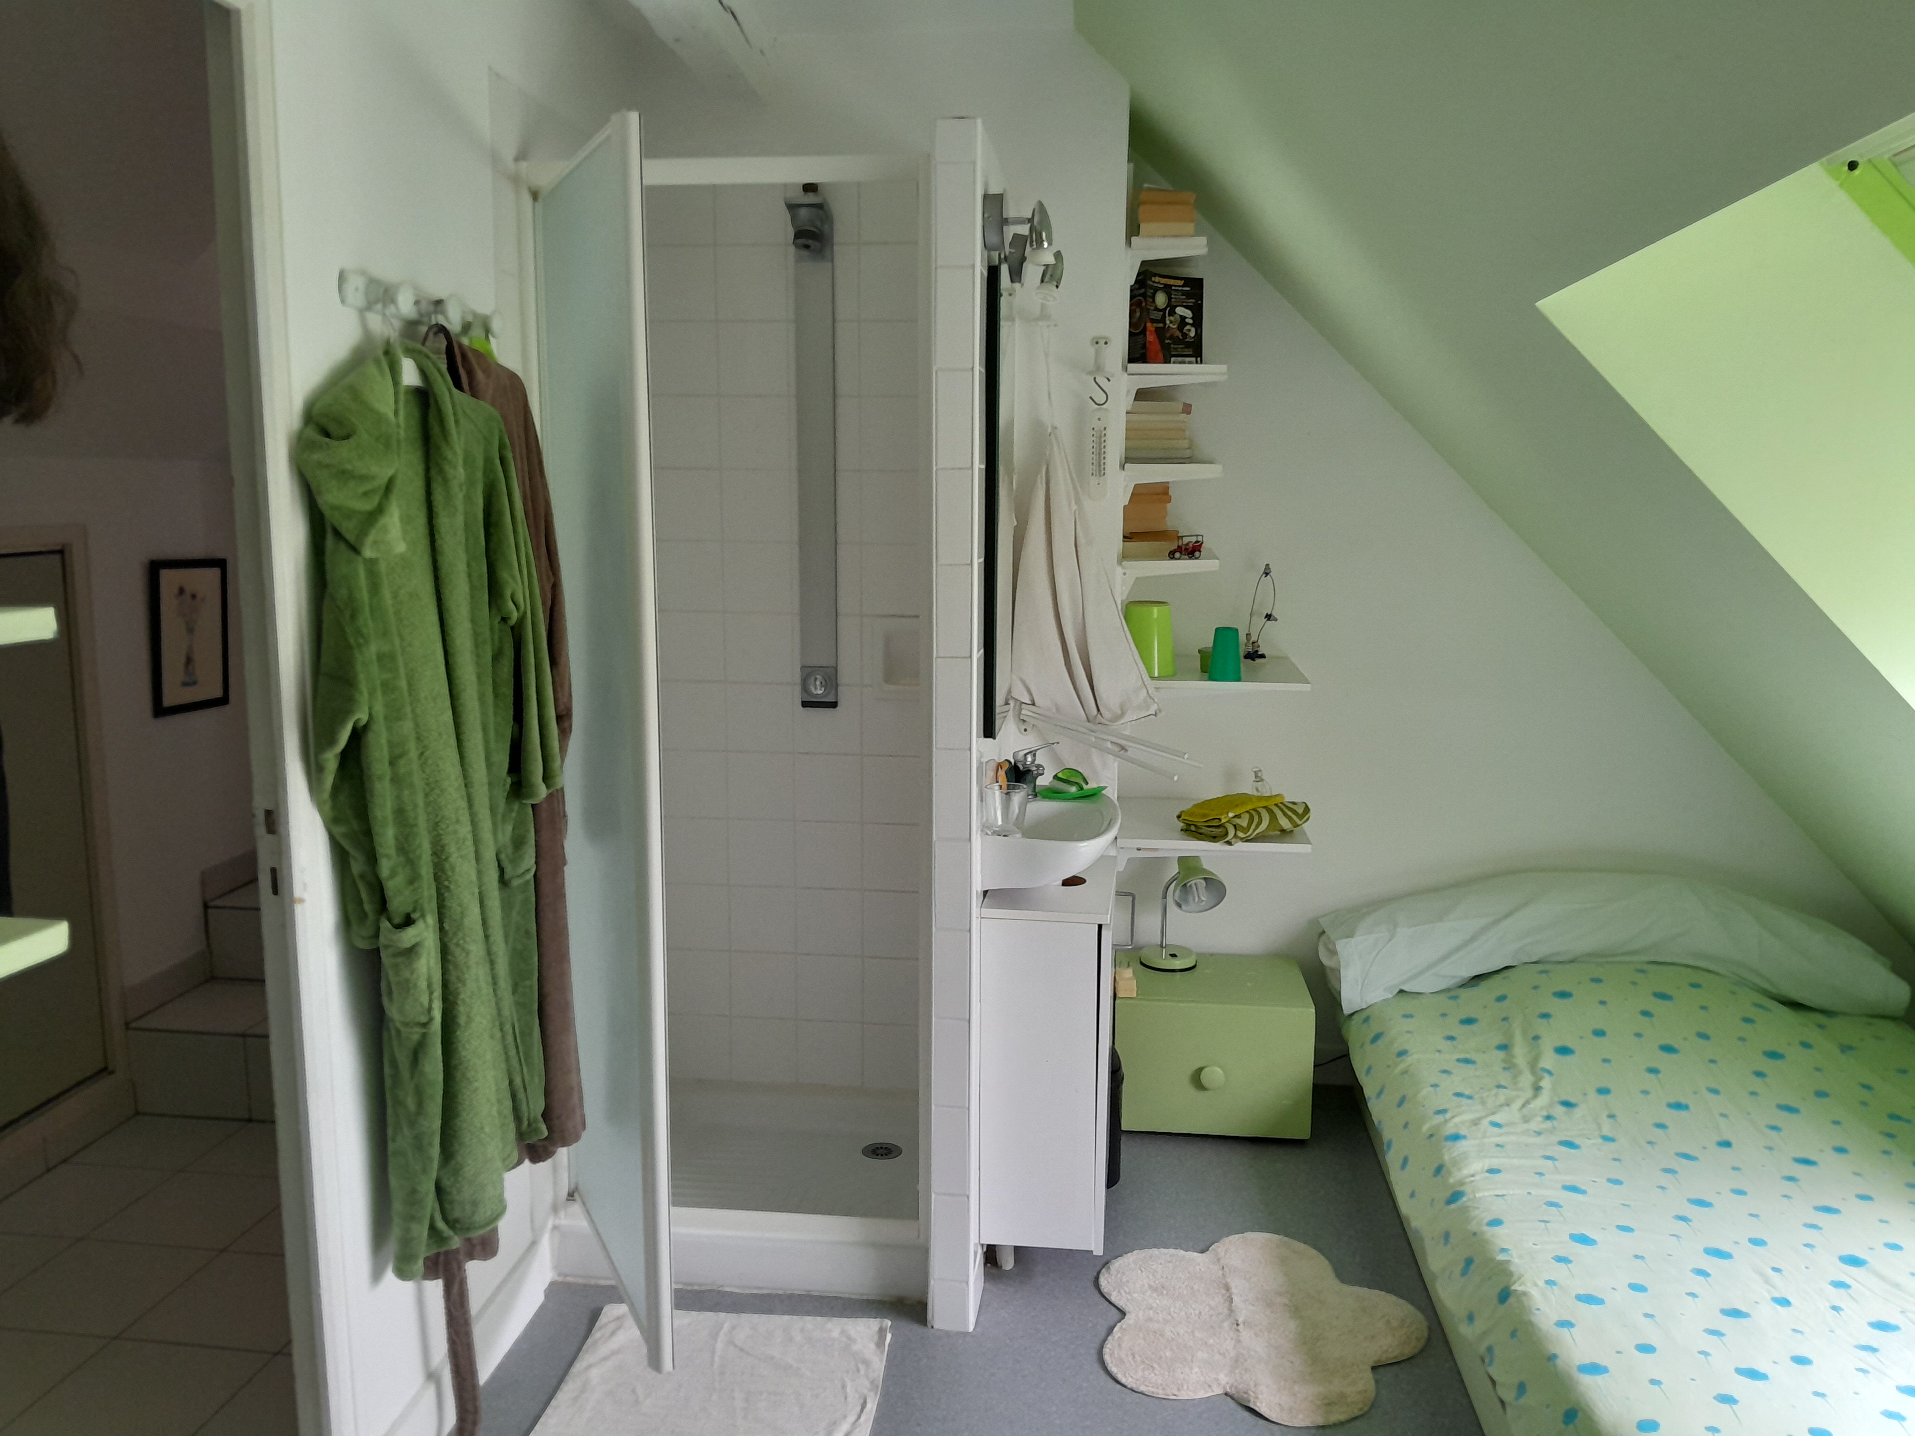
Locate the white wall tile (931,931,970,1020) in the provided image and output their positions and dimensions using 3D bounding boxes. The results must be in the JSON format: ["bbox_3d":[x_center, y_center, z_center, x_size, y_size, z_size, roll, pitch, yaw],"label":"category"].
[{"bbox_3d":[-0.009,0.426,2.393,0.063,0.150,0.010,1,8,6],"label":"white wall tile"}]

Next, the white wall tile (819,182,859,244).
[{"bbox_3d":[-0.275,-1.049,2.957,0.150,0.150,0.010,1,8,6],"label":"white wall tile"}]

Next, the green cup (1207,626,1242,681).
[{"bbox_3d":[0.563,-0.134,3.020,0.068,0.112,0.068,1,9,7],"label":"green cup"}]

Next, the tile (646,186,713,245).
[{"bbox_3d":[-0.576,-1.057,3.001,0.150,0.150,0.012,1,9,8],"label":"tile"}]

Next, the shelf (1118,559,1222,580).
[{"bbox_3d":[0.466,-0.341,3.178,0.202,0.038,0.410,1,9,7],"label":"shelf"}]

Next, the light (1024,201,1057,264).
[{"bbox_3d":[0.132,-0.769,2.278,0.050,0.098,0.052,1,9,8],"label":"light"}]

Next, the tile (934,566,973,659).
[{"bbox_3d":[-0.005,-0.171,2.304,0.062,0.150,0.012,1,9,8],"label":"tile"}]

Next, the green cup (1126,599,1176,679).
[{"bbox_3d":[0.412,-0.169,3.083,0.117,0.153,0.117,1,8,6],"label":"green cup"}]

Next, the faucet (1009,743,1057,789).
[{"bbox_3d":[0.146,0.102,2.743,0.105,0.110,0.050,3,9,16],"label":"faucet"}]

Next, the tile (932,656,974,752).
[{"bbox_3d":[-0.006,-0.022,2.326,0.062,0.150,0.012,1,9,8],"label":"tile"}]

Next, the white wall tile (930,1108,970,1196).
[{"bbox_3d":[-0.010,0.735,2.438,0.062,0.150,0.012,1,9,8],"label":"white wall tile"}]

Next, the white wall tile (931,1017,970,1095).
[{"bbox_3d":[-0.010,0.579,2.416,0.063,0.150,0.010,1,8,6],"label":"white wall tile"}]

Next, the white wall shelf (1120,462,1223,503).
[{"bbox_3d":[0.466,-0.515,3.150,0.203,0.073,0.410,1,9,7],"label":"white wall shelf"}]

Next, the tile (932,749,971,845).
[{"bbox_3d":[-0.006,0.127,2.354,0.065,0.155,0.012,1,9,7],"label":"tile"}]

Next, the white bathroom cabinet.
[{"bbox_3d":[0.174,0.607,2.685,0.226,0.615,0.385,1,9,7],"label":"white bathroom cabinet"}]

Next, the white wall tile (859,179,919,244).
[{"bbox_3d":[-0.123,-1.046,2.942,0.150,0.150,0.010,1,8,6],"label":"white wall tile"}]

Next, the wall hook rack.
[{"bbox_3d":[-0.724,-0.567,1.996,0.072,0.055,0.390,1,8,6],"label":"wall hook rack"}]

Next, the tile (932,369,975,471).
[{"bbox_3d":[-0.004,-0.469,2.259,0.062,0.150,0.012,1,9,8],"label":"tile"}]

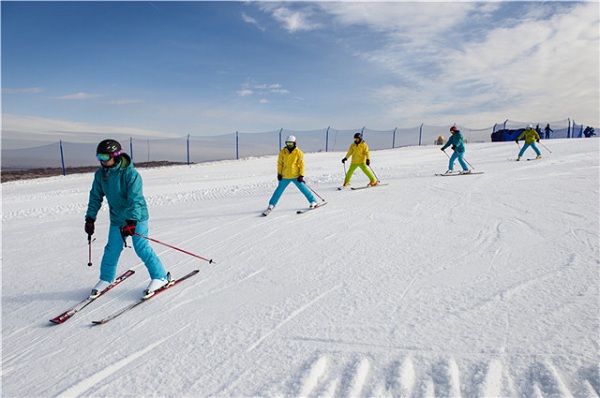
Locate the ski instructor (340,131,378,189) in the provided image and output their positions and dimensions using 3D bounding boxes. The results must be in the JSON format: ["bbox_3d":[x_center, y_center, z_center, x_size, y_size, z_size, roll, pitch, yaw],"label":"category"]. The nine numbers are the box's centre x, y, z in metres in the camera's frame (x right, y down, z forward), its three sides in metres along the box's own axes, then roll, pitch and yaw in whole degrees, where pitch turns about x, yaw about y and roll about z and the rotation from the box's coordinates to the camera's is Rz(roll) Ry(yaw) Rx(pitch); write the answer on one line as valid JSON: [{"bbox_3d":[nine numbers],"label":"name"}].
[{"bbox_3d":[1.807,-1.239,12.358,0.920,1.590,0.600,5,10,29],"label":"ski instructor"}]

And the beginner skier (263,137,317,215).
[{"bbox_3d":[-0.198,-0.617,8.902,1.050,1.590,0.600,2,9,14],"label":"beginner skier"}]

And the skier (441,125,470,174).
[{"bbox_3d":[5.521,-1.774,14.210,0.850,1.700,0.600,-3,9,-19],"label":"skier"}]

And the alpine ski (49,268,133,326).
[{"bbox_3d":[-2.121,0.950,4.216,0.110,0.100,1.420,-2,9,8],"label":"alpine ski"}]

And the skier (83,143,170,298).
[{"bbox_3d":[-1.731,0.189,4.093,0.700,1.590,0.600,3,9,21],"label":"skier"}]

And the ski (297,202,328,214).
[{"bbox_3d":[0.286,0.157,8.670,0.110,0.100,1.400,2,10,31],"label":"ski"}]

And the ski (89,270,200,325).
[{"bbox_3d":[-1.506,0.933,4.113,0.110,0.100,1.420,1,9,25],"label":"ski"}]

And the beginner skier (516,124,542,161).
[{"bbox_3d":[10.821,-2.685,18.838,0.900,1.590,0.600,6,10,33],"label":"beginner skier"}]

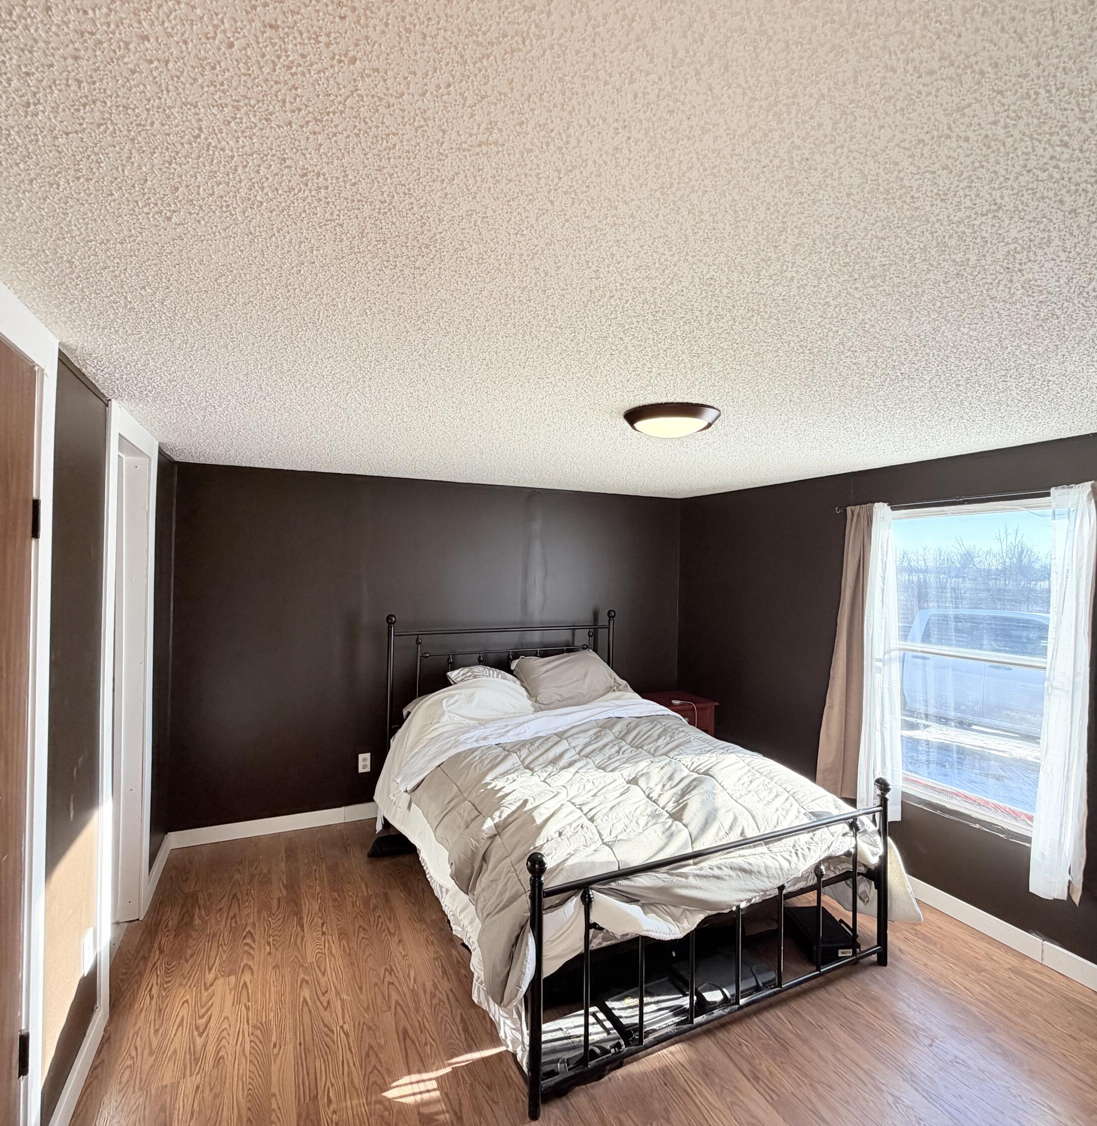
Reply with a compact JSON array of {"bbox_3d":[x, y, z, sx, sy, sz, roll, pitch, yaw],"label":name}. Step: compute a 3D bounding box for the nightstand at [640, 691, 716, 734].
[{"bbox_3d":[0.873,1.309,4.352,0.520,0.638,0.430,1,-1,-24],"label":"nightstand"}]

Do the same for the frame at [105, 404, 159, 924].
[{"bbox_3d":[-1.672,0.513,2.369,0.120,2.120,0.920,1,-1,-24],"label":"frame"}]

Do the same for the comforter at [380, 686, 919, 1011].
[{"bbox_3d":[0.293,1.061,2.942,1.850,0.700,1.850,1,-1,-26],"label":"comforter"}]

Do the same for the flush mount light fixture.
[{"bbox_3d":[0.447,-0.489,2.181,0.335,0.085,0.335,1,-1,0],"label":"flush mount light fixture"}]

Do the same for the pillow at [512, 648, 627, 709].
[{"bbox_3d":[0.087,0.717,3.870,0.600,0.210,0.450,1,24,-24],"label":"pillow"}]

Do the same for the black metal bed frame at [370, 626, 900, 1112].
[{"bbox_3d":[0.192,0.961,3.077,1.610,1.290,2.190,1,-1,-26],"label":"black metal bed frame"}]

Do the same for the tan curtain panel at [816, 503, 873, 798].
[{"bbox_3d":[1.587,0.473,3.261,0.110,1.560,0.340,1,-1,-24],"label":"tan curtain panel"}]

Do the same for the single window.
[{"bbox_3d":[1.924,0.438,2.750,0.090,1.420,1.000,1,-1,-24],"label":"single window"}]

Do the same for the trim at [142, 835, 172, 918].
[{"bbox_3d":[-1.940,1.530,3.014,0.020,0.090,0.700,1,-1,-24],"label":"trim"}]

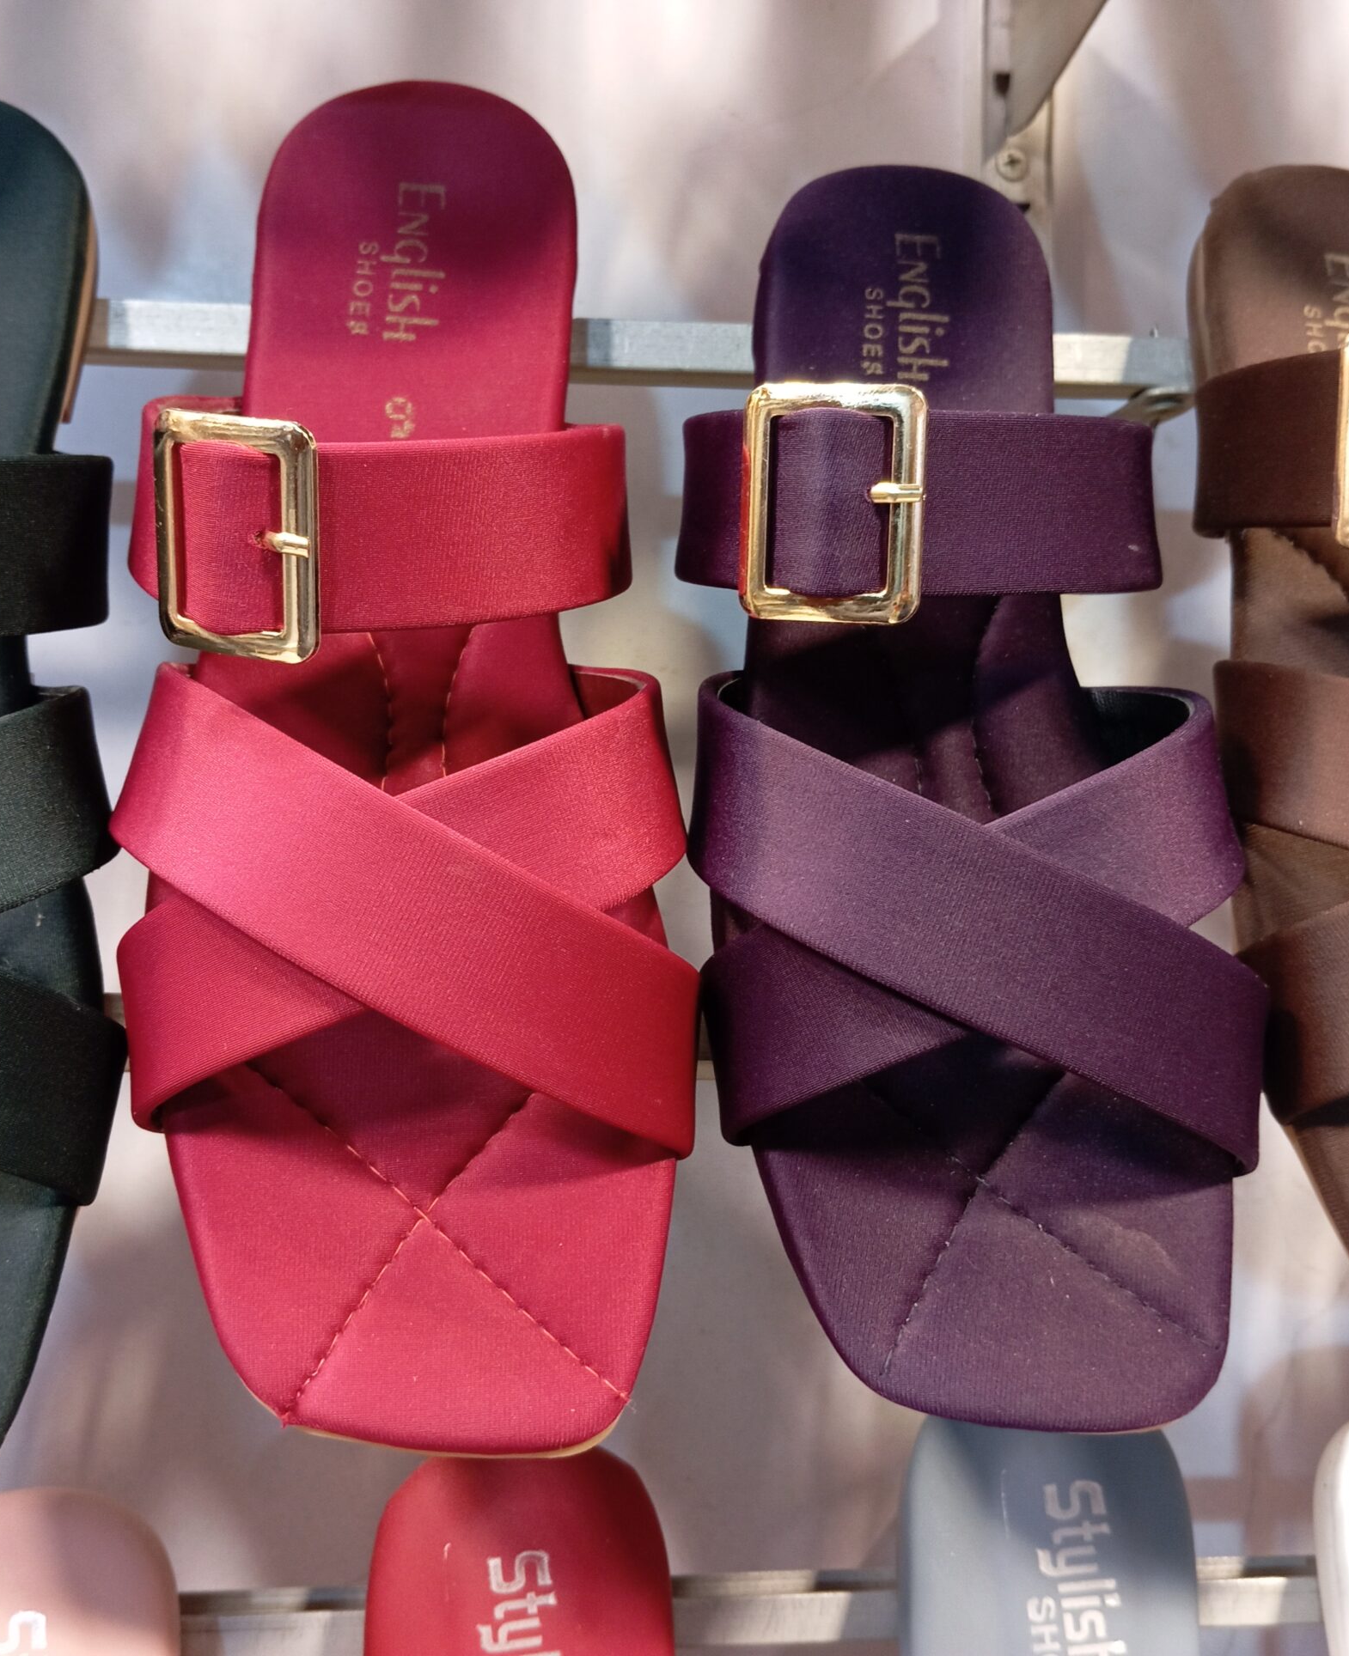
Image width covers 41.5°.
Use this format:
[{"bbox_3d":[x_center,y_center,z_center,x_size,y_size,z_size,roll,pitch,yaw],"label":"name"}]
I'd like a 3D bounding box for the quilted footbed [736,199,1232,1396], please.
[{"bbox_3d":[0.048,-0.014,0.347,0.090,0.250,0.027,-4,-15,-6],"label":"quilted footbed"}]

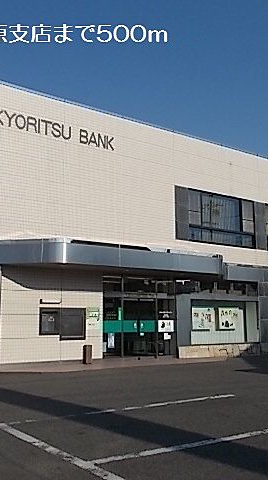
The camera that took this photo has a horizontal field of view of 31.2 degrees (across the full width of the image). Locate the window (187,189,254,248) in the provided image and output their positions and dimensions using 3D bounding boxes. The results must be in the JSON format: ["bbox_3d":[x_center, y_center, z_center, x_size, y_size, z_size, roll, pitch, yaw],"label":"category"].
[{"bbox_3d":[3.705,-0.813,19.902,3.886,2.075,0.150,6,-11,-34],"label":"window"}]

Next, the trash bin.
[{"bbox_3d":[-1.409,3.491,14.624,0.208,0.534,0.200,6,-11,-34],"label":"trash bin"}]

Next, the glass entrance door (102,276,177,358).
[{"bbox_3d":[0.266,2.729,17.038,3.158,2.791,0.200,6,-11,-34],"label":"glass entrance door"}]

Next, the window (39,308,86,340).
[{"bbox_3d":[-2.207,2.648,15.058,1.623,0.996,0.150,6,-11,-34],"label":"window"}]

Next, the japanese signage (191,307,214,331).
[{"bbox_3d":[2.721,3.064,18.657,1.199,0.857,0.030,6,-11,-34],"label":"japanese signage"}]

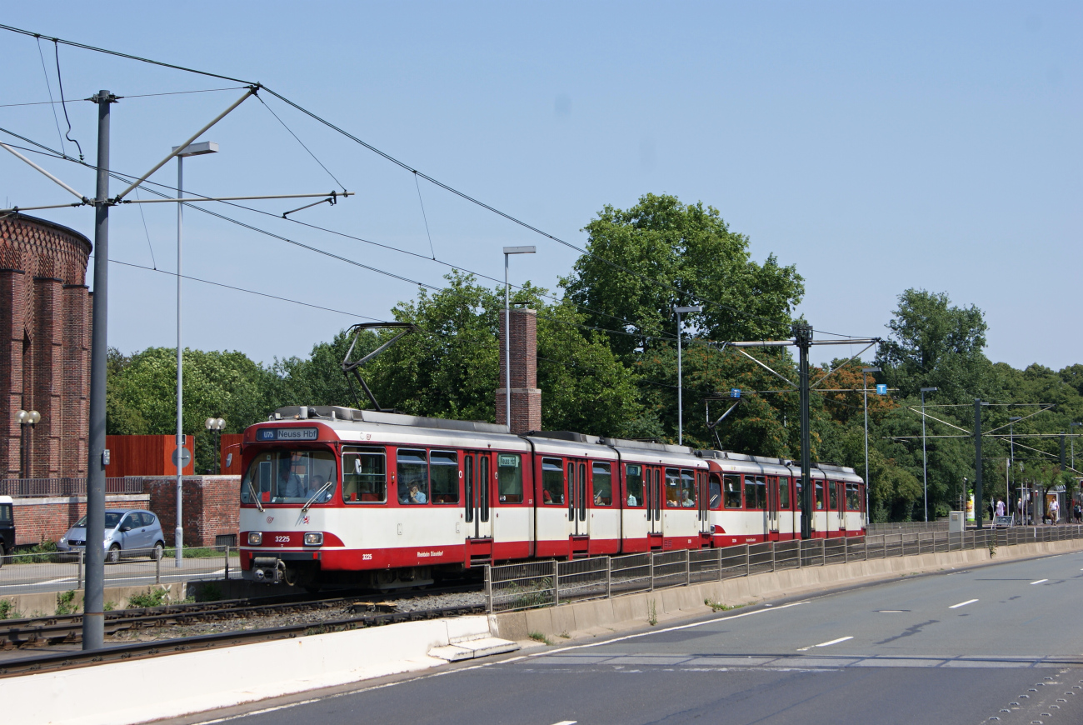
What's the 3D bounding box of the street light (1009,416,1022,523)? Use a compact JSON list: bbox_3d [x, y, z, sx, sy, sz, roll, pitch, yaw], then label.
[{"bbox_3d":[50.131,11.277,212.830,1.250,11.750,0.420,-2,-5,24],"label":"street light"}]

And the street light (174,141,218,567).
[{"bbox_3d":[-9.381,-0.264,54.806,1.200,11.650,0.500,-2,-5,21],"label":"street light"}]

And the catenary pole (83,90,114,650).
[{"bbox_3d":[-5.460,0.095,24.861,0.260,7.000,0.260,-2,-5,21],"label":"catenary pole"}]

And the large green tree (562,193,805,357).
[{"bbox_3d":[8.476,0.058,122.329,14.500,20.900,14.900,-2,-5,21],"label":"large green tree"}]

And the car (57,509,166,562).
[{"bbox_3d":[-13.245,5.305,62.000,1.770,1.590,3.840,-2,-5,19],"label":"car"}]

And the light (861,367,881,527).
[{"bbox_3d":[23.216,6.060,141.175,1.200,11.650,0.500,-2,-5,21],"label":"light"}]

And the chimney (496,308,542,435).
[{"bbox_3d":[-0.933,2.661,82.027,1.400,9.800,1.400,-2,-5,21],"label":"chimney"}]

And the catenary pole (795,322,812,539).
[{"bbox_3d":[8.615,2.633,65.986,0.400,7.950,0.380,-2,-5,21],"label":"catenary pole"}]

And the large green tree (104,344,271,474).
[{"bbox_3d":[-21.104,4.704,121.985,10.000,11.500,10.300,-2,-5,21],"label":"large green tree"}]

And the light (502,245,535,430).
[{"bbox_3d":[-0.905,1.371,78.150,1.250,11.750,0.420,-2,-5,21],"label":"light"}]

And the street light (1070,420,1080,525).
[{"bbox_3d":[60.965,12.521,229.539,1.200,11.650,0.500,-2,-5,21],"label":"street light"}]

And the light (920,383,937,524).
[{"bbox_3d":[32.200,7.936,167.347,1.250,11.750,0.420,-2,-5,21],"label":"light"}]

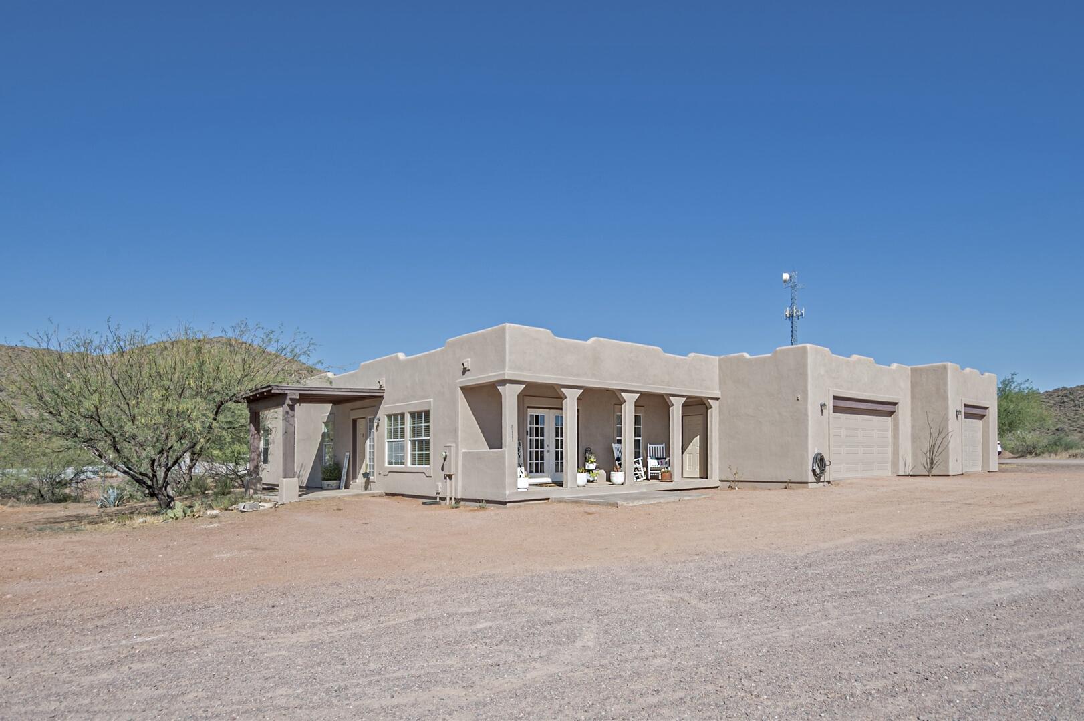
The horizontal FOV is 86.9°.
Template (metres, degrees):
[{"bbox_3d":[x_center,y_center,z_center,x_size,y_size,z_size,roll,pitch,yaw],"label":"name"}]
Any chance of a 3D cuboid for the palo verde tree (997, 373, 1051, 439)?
[{"bbox_3d":[45.487,4.767,55.000,6.000,7.200,6.000,8,-12,-40],"label":"palo verde tree"}]

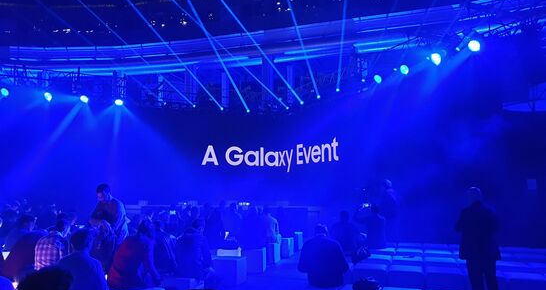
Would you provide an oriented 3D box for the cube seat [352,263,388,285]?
[{"bbox_3d":[1.565,2.163,6.472,0.455,0.455,0.455,-2,-5,19],"label":"cube seat"}]

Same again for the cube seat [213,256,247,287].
[{"bbox_3d":[-0.777,2.312,7.572,0.460,0.450,0.440,-3,-6,19],"label":"cube seat"}]

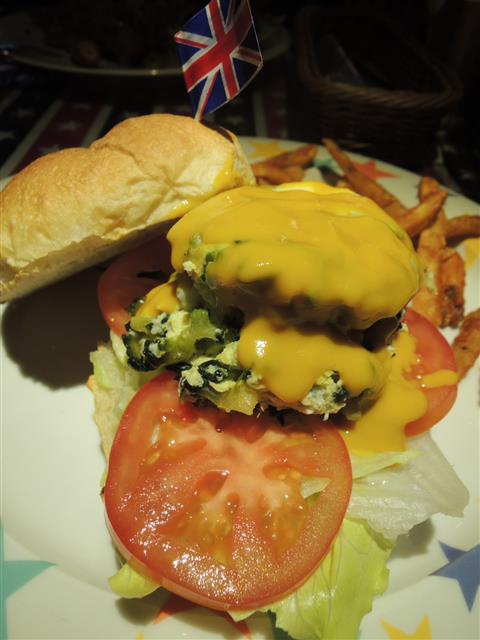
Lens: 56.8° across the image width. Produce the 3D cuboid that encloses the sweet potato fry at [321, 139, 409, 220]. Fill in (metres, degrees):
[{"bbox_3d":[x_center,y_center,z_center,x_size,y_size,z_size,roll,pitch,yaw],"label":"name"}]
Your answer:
[{"bbox_3d":[0.074,-0.082,0.261,0.011,0.010,0.068,-26,65,-27],"label":"sweet potato fry"}]

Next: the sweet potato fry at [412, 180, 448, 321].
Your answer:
[{"bbox_3d":[0.096,-0.040,0.225,0.012,0.011,0.100,13,52,8],"label":"sweet potato fry"}]

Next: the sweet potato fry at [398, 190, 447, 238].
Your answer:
[{"bbox_3d":[0.091,-0.050,0.228,0.041,0.009,0.009,-42,59,-14],"label":"sweet potato fry"}]

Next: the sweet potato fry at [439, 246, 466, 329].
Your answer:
[{"bbox_3d":[0.099,-0.016,0.208,0.011,0.011,0.045,13,49,9],"label":"sweet potato fry"}]

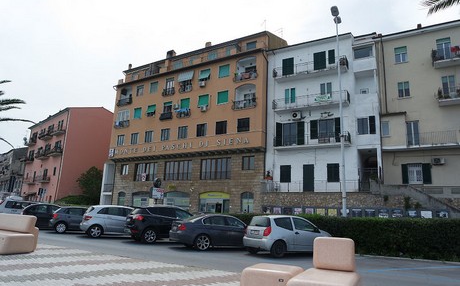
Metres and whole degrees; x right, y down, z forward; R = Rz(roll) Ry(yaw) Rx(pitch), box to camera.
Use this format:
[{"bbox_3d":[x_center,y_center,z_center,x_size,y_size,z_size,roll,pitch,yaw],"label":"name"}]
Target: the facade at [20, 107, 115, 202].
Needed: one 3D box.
[{"bbox_3d":[-27.168,3.451,53.771,17.972,16.300,10.500,-8,-16,41],"label":"facade"}]

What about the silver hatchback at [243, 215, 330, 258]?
[{"bbox_3d":[2.424,3.706,12.332,3.670,1.460,1.660,10,-15,-31],"label":"silver hatchback"}]

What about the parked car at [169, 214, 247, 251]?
[{"bbox_3d":[-0.283,3.849,13.425,4.520,1.420,1.820,9,-14,-27],"label":"parked car"}]

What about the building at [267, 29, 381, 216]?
[{"bbox_3d":[10.394,-0.613,31.844,10.023,18.000,11.000,-4,-13,27],"label":"building"}]

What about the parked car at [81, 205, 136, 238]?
[{"bbox_3d":[-5.751,4.211,16.563,4.270,1.600,1.780,10,-14,-31],"label":"parked car"}]

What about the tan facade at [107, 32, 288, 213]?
[{"bbox_3d":[-3.168,-0.390,40.631,22.363,21.100,12.000,-4,-13,29],"label":"tan facade"}]

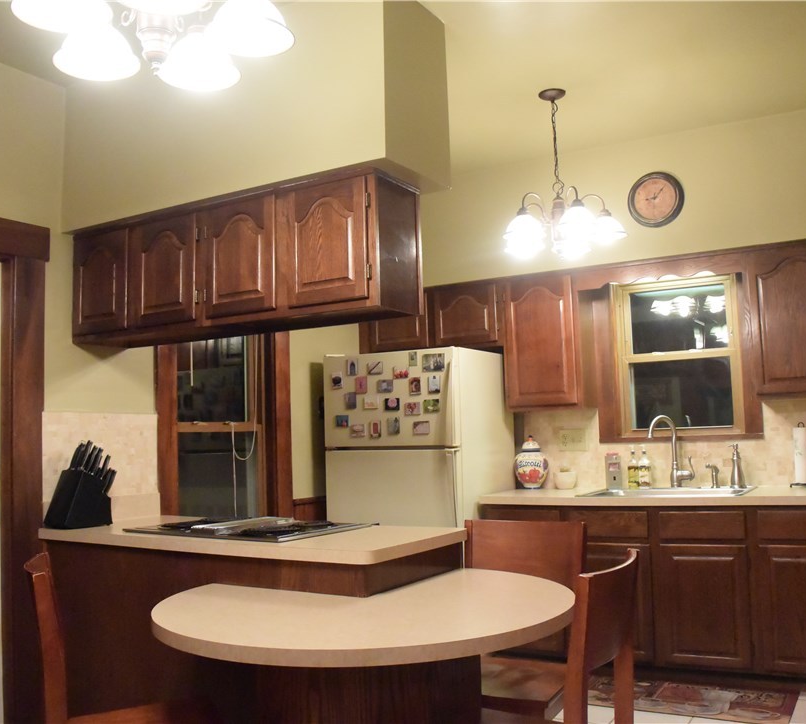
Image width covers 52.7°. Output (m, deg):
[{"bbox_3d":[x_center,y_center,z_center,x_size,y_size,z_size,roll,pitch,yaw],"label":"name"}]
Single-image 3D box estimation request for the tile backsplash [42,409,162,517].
[{"bbox_3d":[-1.298,0.458,3.535,0.020,0.465,0.610,-4,-6,29],"label":"tile backsplash"}]

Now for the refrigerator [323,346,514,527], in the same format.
[{"bbox_3d":[0.115,0.806,4.553,0.798,1.683,0.725,-5,-6,30],"label":"refrigerator"}]

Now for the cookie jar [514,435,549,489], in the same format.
[{"bbox_3d":[0.750,0.584,4.756,0.205,0.315,0.205,-3,-6,15],"label":"cookie jar"}]

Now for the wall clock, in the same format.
[{"bbox_3d":[1.382,-0.887,4.443,0.300,0.300,0.040,-4,-6,29],"label":"wall clock"}]

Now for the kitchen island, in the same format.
[{"bbox_3d":[-0.558,1.052,2.858,1.489,0.910,0.620,-5,-6,30],"label":"kitchen island"}]

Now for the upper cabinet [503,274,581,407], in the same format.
[{"bbox_3d":[0.882,-0.114,4.856,0.450,0.800,0.330,-4,-6,29],"label":"upper cabinet"}]

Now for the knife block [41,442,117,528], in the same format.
[{"bbox_3d":[-1.332,0.506,3.407,0.130,0.350,0.250,-5,-6,34],"label":"knife block"}]

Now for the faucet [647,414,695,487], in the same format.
[{"bbox_3d":[1.394,0.461,4.243,0.240,0.385,0.135,4,-8,-44],"label":"faucet"}]

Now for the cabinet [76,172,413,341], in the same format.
[{"bbox_3d":[-0.630,-0.331,2.997,1.452,0.440,0.285,-5,-6,30],"label":"cabinet"}]

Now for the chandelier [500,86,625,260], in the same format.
[{"bbox_3d":[0.709,-0.858,3.792,0.570,0.790,0.570,-4,-6,29],"label":"chandelier"}]

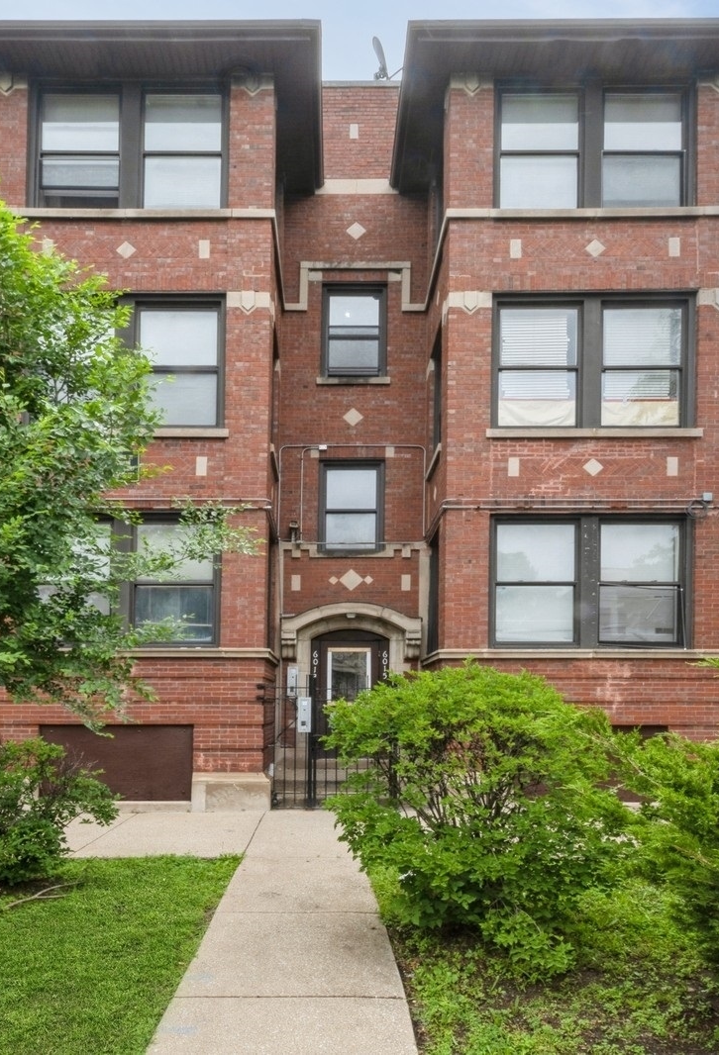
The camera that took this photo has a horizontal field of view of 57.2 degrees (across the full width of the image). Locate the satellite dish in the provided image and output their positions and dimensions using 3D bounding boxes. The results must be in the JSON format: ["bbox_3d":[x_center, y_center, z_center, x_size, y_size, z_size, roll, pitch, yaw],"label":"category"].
[{"bbox_3d":[0.424,-8.444,11.900,0.420,0.800,0.650,1,-1,0],"label":"satellite dish"}]

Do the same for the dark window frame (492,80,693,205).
[{"bbox_3d":[3.324,-5.448,9.450,2.730,1.754,0.180,1,0,0],"label":"dark window frame"}]

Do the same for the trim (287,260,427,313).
[{"bbox_3d":[-0.042,-4.131,11.300,2.395,0.890,0.160,1,0,0],"label":"trim"}]

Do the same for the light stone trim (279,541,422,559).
[{"bbox_3d":[-0.147,0.388,11.200,2.416,0.315,0.200,1,0,0],"label":"light stone trim"}]

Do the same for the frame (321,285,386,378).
[{"bbox_3d":[-0.085,-3.358,11.300,1.080,1.570,0.150,1,-1,0],"label":"frame"}]

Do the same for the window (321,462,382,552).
[{"bbox_3d":[-0.138,-0.350,11.300,1.060,1.546,0.160,1,0,0],"label":"window"}]

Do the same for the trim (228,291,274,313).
[{"bbox_3d":[-1.516,-3.122,9.150,0.620,0.310,0.170,1,-1,0],"label":"trim"}]

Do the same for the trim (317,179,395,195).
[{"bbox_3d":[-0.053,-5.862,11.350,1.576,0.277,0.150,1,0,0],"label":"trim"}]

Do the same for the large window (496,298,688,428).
[{"bbox_3d":[3.343,-2.378,9.430,2.883,1.927,0.180,1,0,0],"label":"large window"}]

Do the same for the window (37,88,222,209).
[{"bbox_3d":[-3.210,-5.295,9.200,2.650,1.700,0.150,1,-1,0],"label":"window"}]

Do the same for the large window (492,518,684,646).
[{"bbox_3d":[3.227,0.759,9.200,2.800,1.860,0.150,1,-1,0],"label":"large window"}]

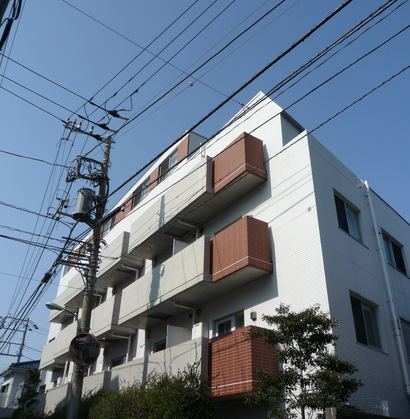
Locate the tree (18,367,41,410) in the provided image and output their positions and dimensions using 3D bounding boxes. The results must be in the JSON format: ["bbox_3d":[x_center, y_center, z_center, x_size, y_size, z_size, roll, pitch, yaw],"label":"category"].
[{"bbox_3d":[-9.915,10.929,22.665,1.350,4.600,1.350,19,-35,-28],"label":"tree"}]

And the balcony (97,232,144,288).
[{"bbox_3d":[-3.991,2.385,18.820,1.018,1.344,3.539,19,-35,-28],"label":"balcony"}]

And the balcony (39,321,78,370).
[{"bbox_3d":[-7.572,7.431,22.090,1.018,1.333,7.716,19,-35,-28],"label":"balcony"}]

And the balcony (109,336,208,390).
[{"bbox_3d":[-1.228,5.066,12.143,1.018,1.333,5.751,19,-35,-28],"label":"balcony"}]

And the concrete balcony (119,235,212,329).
[{"bbox_3d":[-1.144,2.635,13.529,1.018,1.333,5.695,19,-35,-28],"label":"concrete balcony"}]

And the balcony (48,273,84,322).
[{"bbox_3d":[-7.504,5.006,23.499,1.018,1.344,7.716,19,-35,-28],"label":"balcony"}]

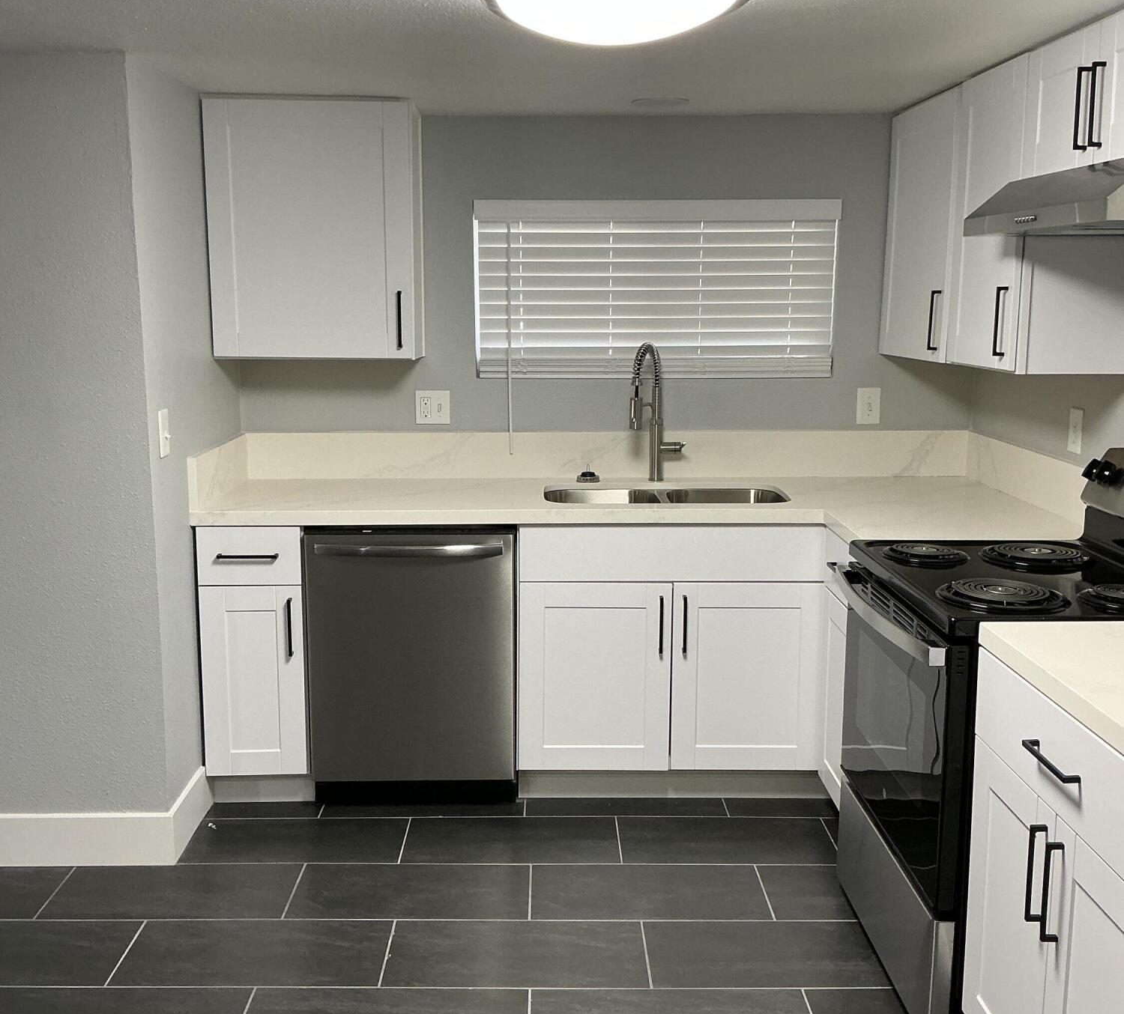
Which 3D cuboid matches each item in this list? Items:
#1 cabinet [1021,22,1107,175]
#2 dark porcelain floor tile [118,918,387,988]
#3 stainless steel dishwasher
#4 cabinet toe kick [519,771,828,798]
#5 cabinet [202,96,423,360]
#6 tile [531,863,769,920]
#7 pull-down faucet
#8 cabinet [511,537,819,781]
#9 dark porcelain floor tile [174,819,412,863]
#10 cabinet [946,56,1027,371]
[{"bbox_3d":[1.243,-0.873,2.622,0.320,0.296,0.380,0,10,-1],"label":"cabinet"},{"bbox_3d":[-0.719,1.058,2.846,0.608,0.010,0.299,0,10,-1],"label":"dark porcelain floor tile"},{"bbox_3d":[-0.448,0.445,3.864,0.602,0.860,0.610,0,10,-1],"label":"stainless steel dishwasher"},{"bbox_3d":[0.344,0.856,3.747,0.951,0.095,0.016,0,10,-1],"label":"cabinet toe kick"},{"bbox_3d":[-0.756,-0.854,3.772,0.607,0.760,0.320,0,10,-1],"label":"cabinet"},{"bbox_3d":[0.225,1.010,3.155,0.608,0.010,0.299,0,10,-1],"label":"tile"},{"bbox_3d":[0.318,-0.298,3.908,0.120,0.458,0.225,3,10,19],"label":"pull-down faucet"},{"bbox_3d":[0.318,0.384,3.854,0.900,0.767,0.620,0,10,-1],"label":"cabinet"},{"bbox_3d":[-0.755,0.953,3.431,0.608,0.010,0.299,0,10,-1],"label":"dark porcelain floor tile"},{"bbox_3d":[1.245,-0.731,3.096,0.325,0.744,0.494,0,10,-1],"label":"cabinet"}]

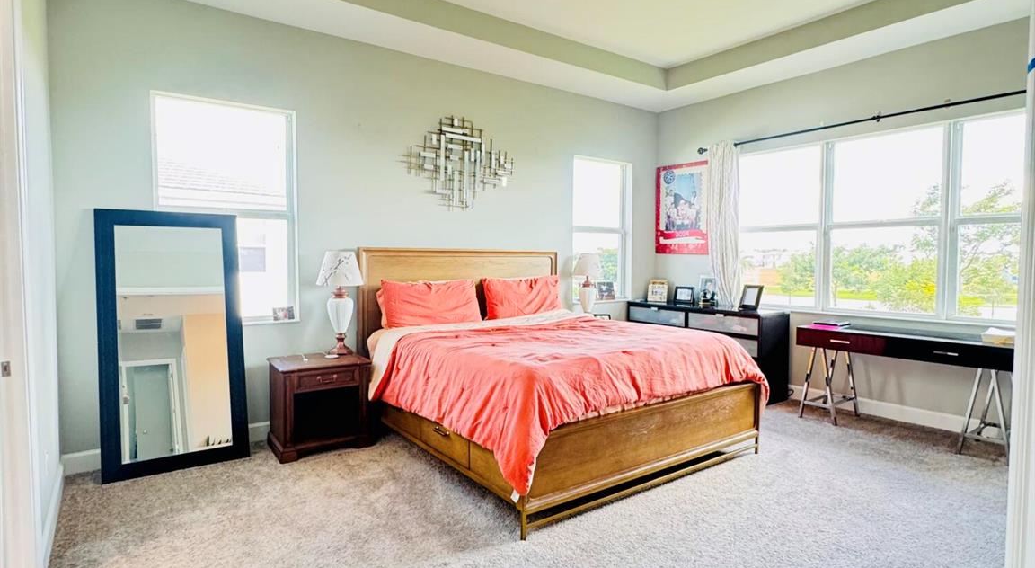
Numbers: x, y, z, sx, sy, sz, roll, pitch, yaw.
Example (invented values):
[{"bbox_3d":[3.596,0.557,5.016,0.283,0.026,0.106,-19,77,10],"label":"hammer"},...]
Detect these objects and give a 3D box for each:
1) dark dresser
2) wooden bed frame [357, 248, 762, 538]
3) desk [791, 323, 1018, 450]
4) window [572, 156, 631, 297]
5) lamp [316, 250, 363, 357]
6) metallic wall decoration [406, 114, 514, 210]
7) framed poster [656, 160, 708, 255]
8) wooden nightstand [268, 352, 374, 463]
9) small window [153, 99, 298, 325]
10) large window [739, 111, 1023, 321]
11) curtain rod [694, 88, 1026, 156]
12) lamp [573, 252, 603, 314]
[{"bbox_3d":[1.918,0.662,5.823,0.533,0.851,1.577,-2,3,-36],"label":"dark dresser"},{"bbox_3d":[0.203,0.451,4.144,2.167,1.434,2.255,-2,3,-36],"label":"wooden bed frame"},{"bbox_3d":[2.998,0.773,4.302,0.547,0.778,1.478,-2,3,-36],"label":"desk"},{"bbox_3d":[0.911,-0.575,6.150,0.877,1.542,0.115,-2,3,-36],"label":"window"},{"bbox_3d":[-1.320,0.148,4.164,0.354,0.802,0.354,-2,3,-36],"label":"lamp"},{"bbox_3d":[-0.484,-1.063,4.988,1.114,0.828,0.074,-2,3,-36],"label":"metallic wall decoration"},{"bbox_3d":[1.844,-0.842,6.296,0.027,1.015,0.716,-2,3,-36],"label":"framed poster"},{"bbox_3d":[-1.419,0.860,4.018,0.634,0.599,0.499,-2,3,-36],"label":"wooden nightstand"},{"bbox_3d":[-2.050,-0.486,3.989,0.907,1.569,0.115,-2,3,-36],"label":"small window"},{"bbox_3d":[3.088,-0.501,4.745,0.115,1.551,2.700,-2,3,-36],"label":"large window"},{"bbox_3d":[2.933,-1.380,4.722,0.095,0.058,3.290,-2,3,-36],"label":"curtain rod"},{"bbox_3d":[0.709,0.069,5.685,0.332,0.780,0.332,0,3,0],"label":"lamp"}]

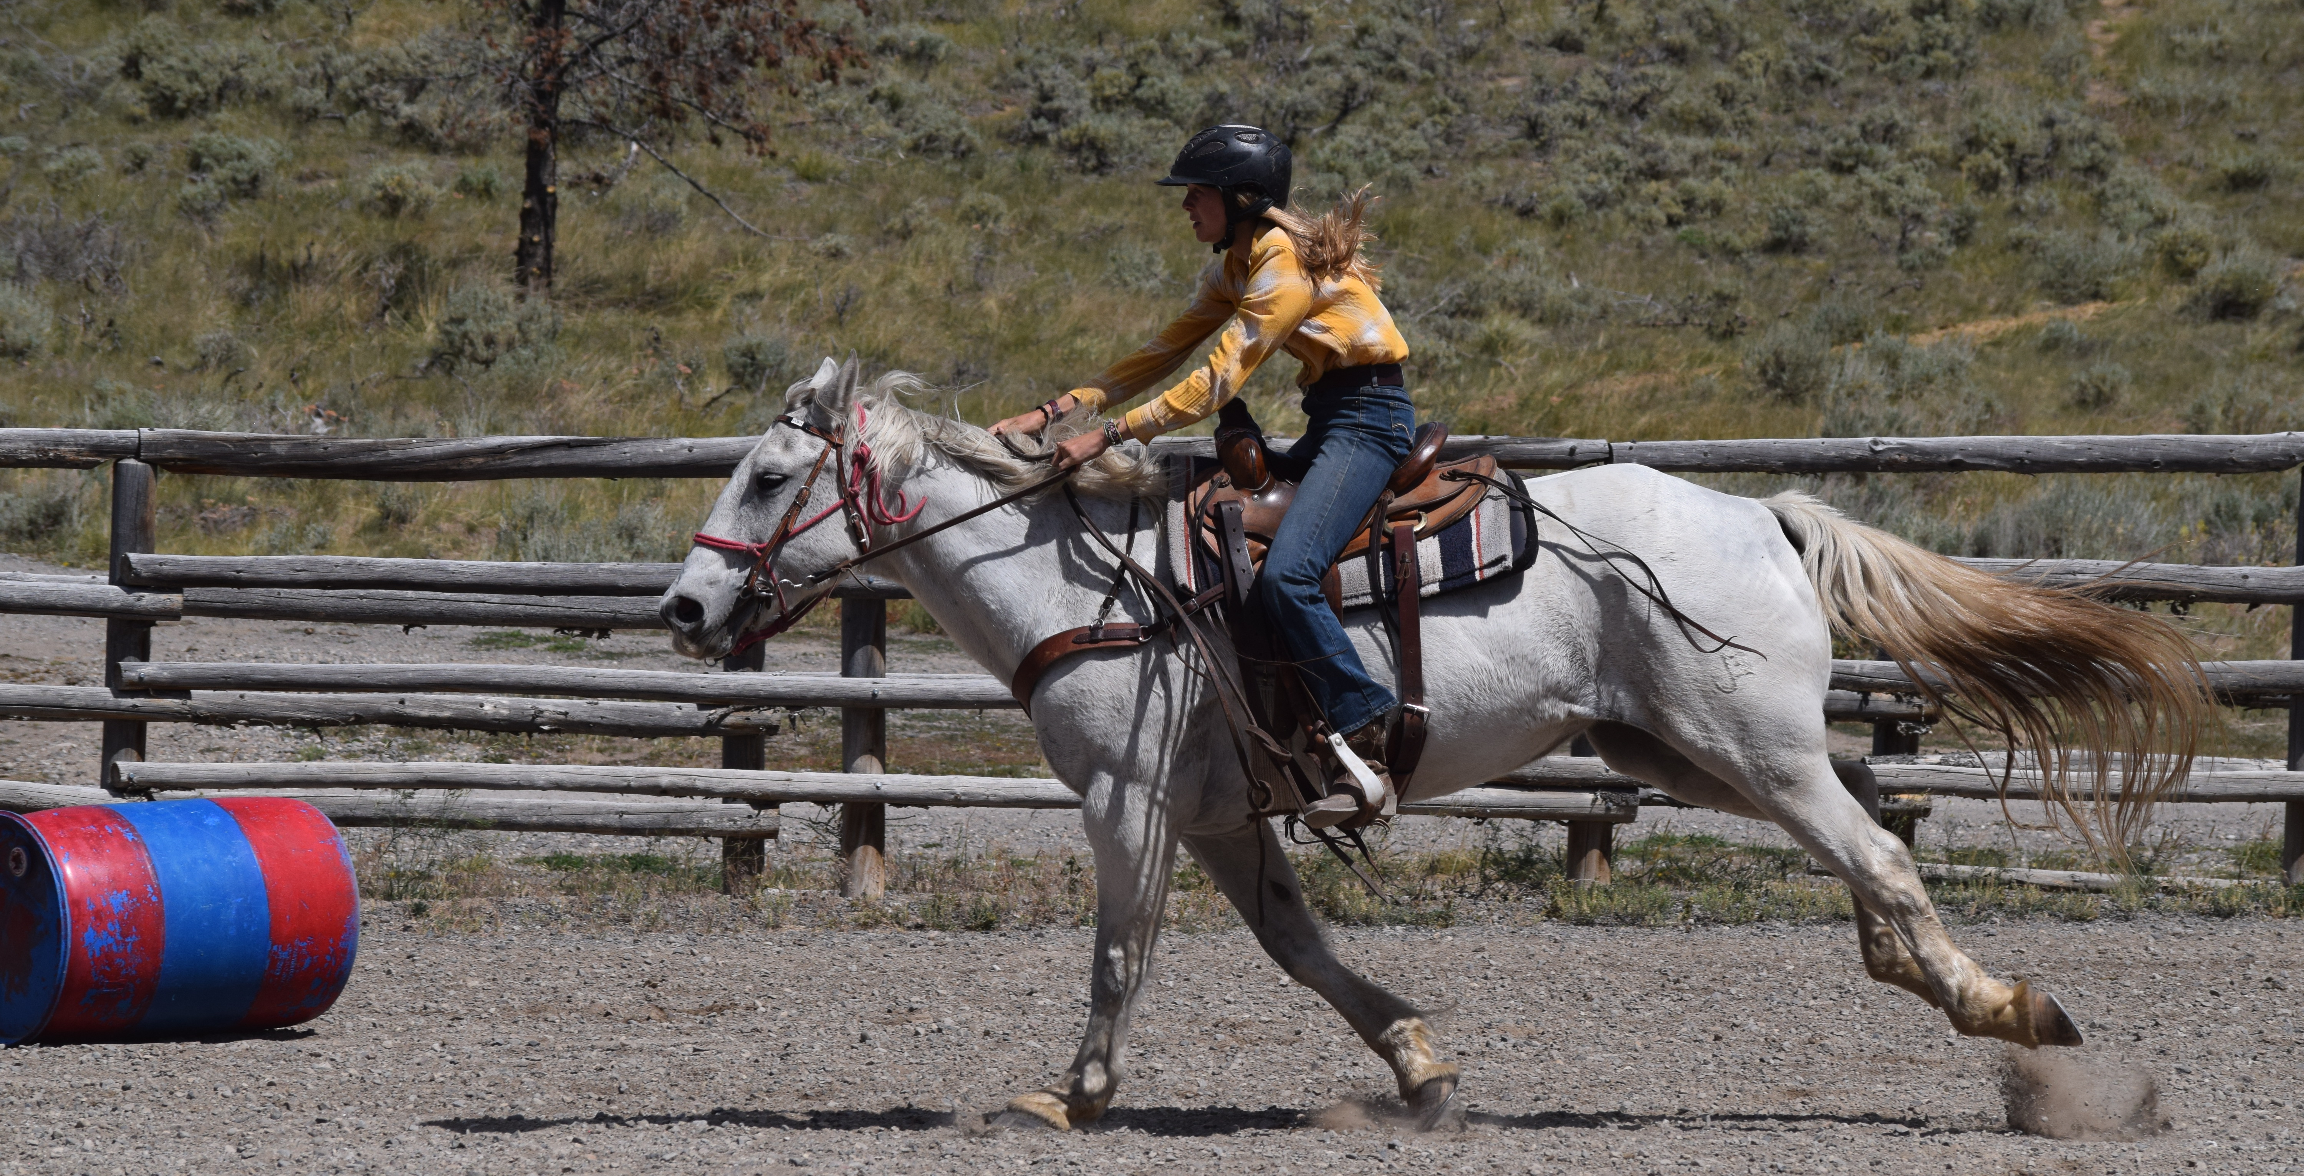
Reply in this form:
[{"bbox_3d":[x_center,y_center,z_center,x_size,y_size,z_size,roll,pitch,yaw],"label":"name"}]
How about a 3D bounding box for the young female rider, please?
[{"bbox_3d":[0.110,-0.247,25.100,0.904,1.526,0.700,0,1,-5],"label":"young female rider"}]

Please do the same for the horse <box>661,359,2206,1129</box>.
[{"bbox_3d":[0.614,0.339,25.100,3.343,1.677,0.640,0,1,-5],"label":"horse"}]

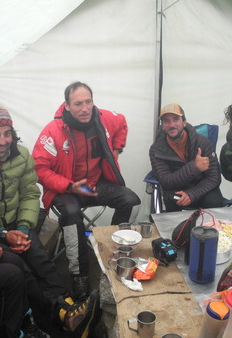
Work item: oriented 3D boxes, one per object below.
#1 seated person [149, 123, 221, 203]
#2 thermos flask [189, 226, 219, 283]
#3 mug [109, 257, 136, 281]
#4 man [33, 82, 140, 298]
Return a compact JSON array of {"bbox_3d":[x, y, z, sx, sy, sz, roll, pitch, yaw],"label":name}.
[{"bbox_3d":[0.470,0.079,2.513,0.540,1.030,0.700,3,17,10],"label":"seated person"},{"bbox_3d":[0.366,0.359,1.519,0.112,0.225,0.112,0,17,0],"label":"thermos flask"},{"bbox_3d":[0.030,0.426,1.555,0.112,0.076,0.083,0,17,0],"label":"mug"},{"bbox_3d":[-0.190,0.103,2.228,0.610,1.170,0.660,-6,18,-19],"label":"man"}]

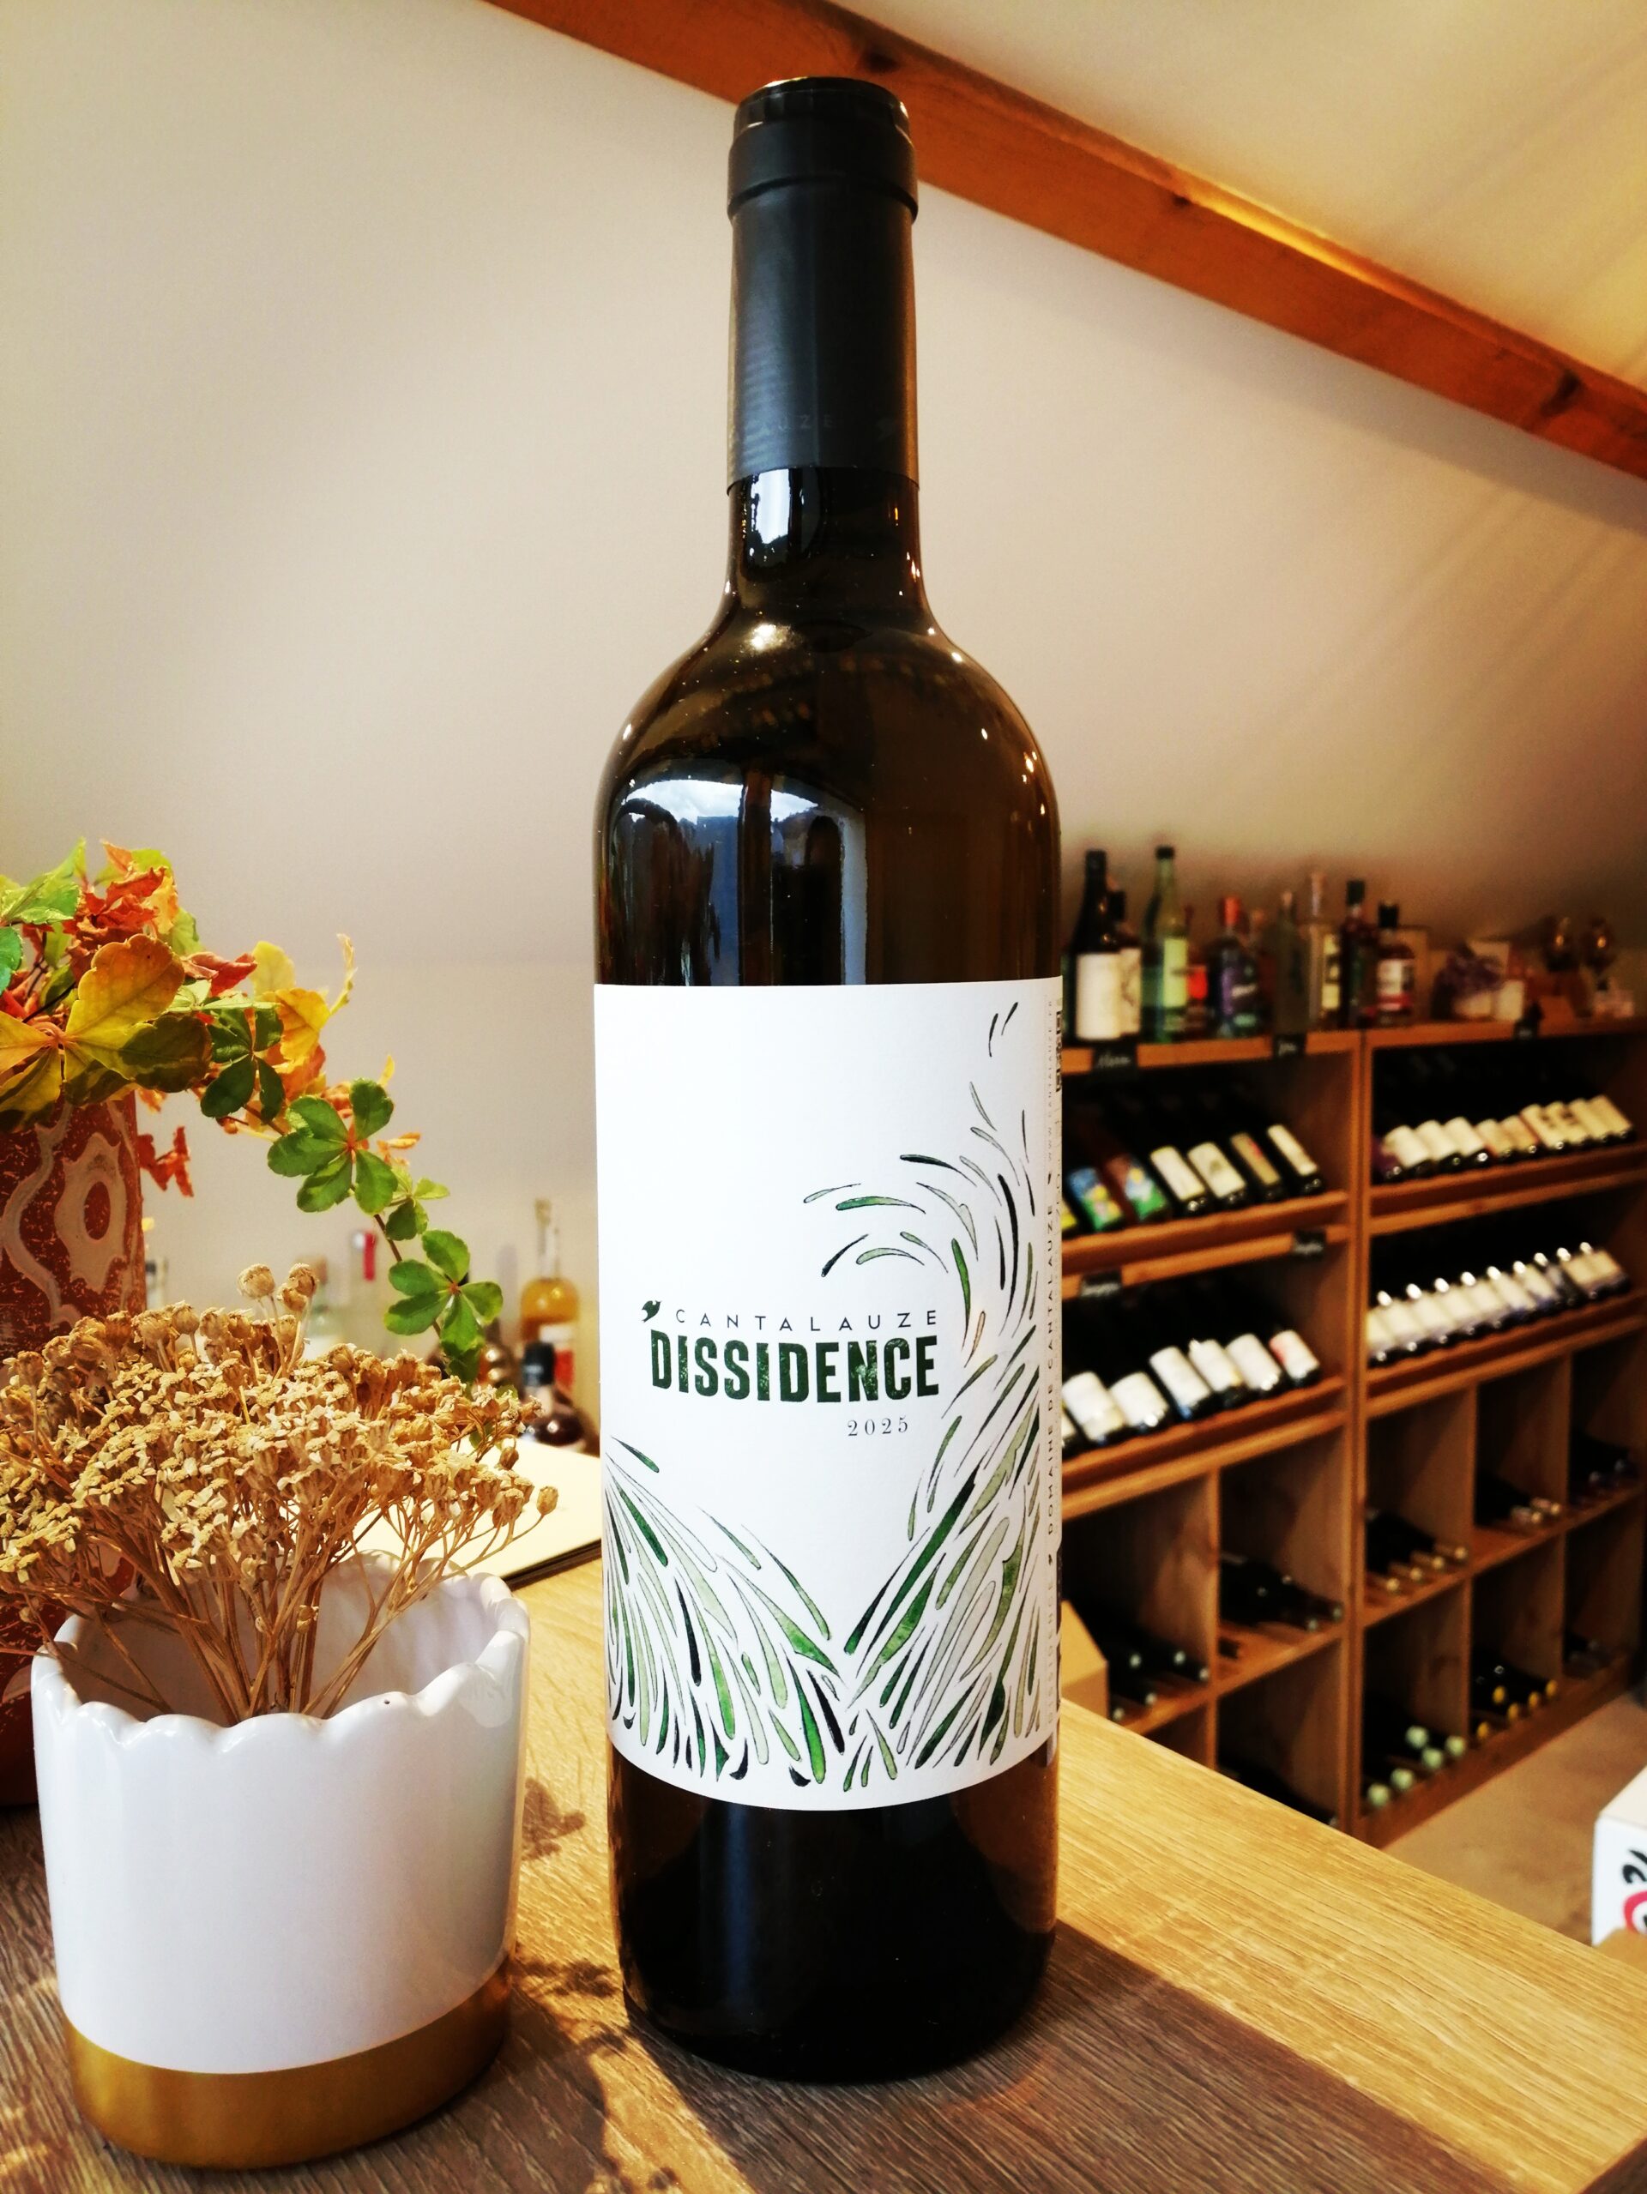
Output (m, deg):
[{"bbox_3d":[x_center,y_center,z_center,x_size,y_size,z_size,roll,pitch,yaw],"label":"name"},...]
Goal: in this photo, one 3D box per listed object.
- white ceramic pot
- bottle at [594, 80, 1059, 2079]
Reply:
[{"bbox_3d":[-0.083,0.114,0.258,0.073,0.068,0.070,0,4,0],"label":"white ceramic pot"},{"bbox_3d":[0.001,-0.004,0.271,0.075,0.300,0.075,0,4,9],"label":"bottle"}]

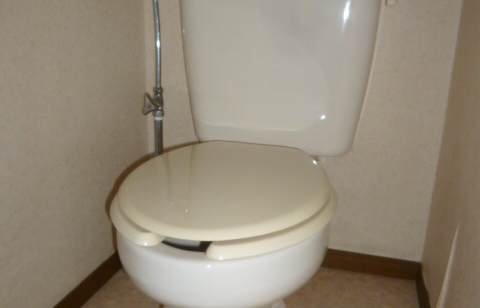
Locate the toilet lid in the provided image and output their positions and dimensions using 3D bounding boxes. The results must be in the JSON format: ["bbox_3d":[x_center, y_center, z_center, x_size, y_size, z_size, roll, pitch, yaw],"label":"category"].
[{"bbox_3d":[-0.023,0.047,0.776,0.351,0.029,0.409,6,17,16],"label":"toilet lid"}]

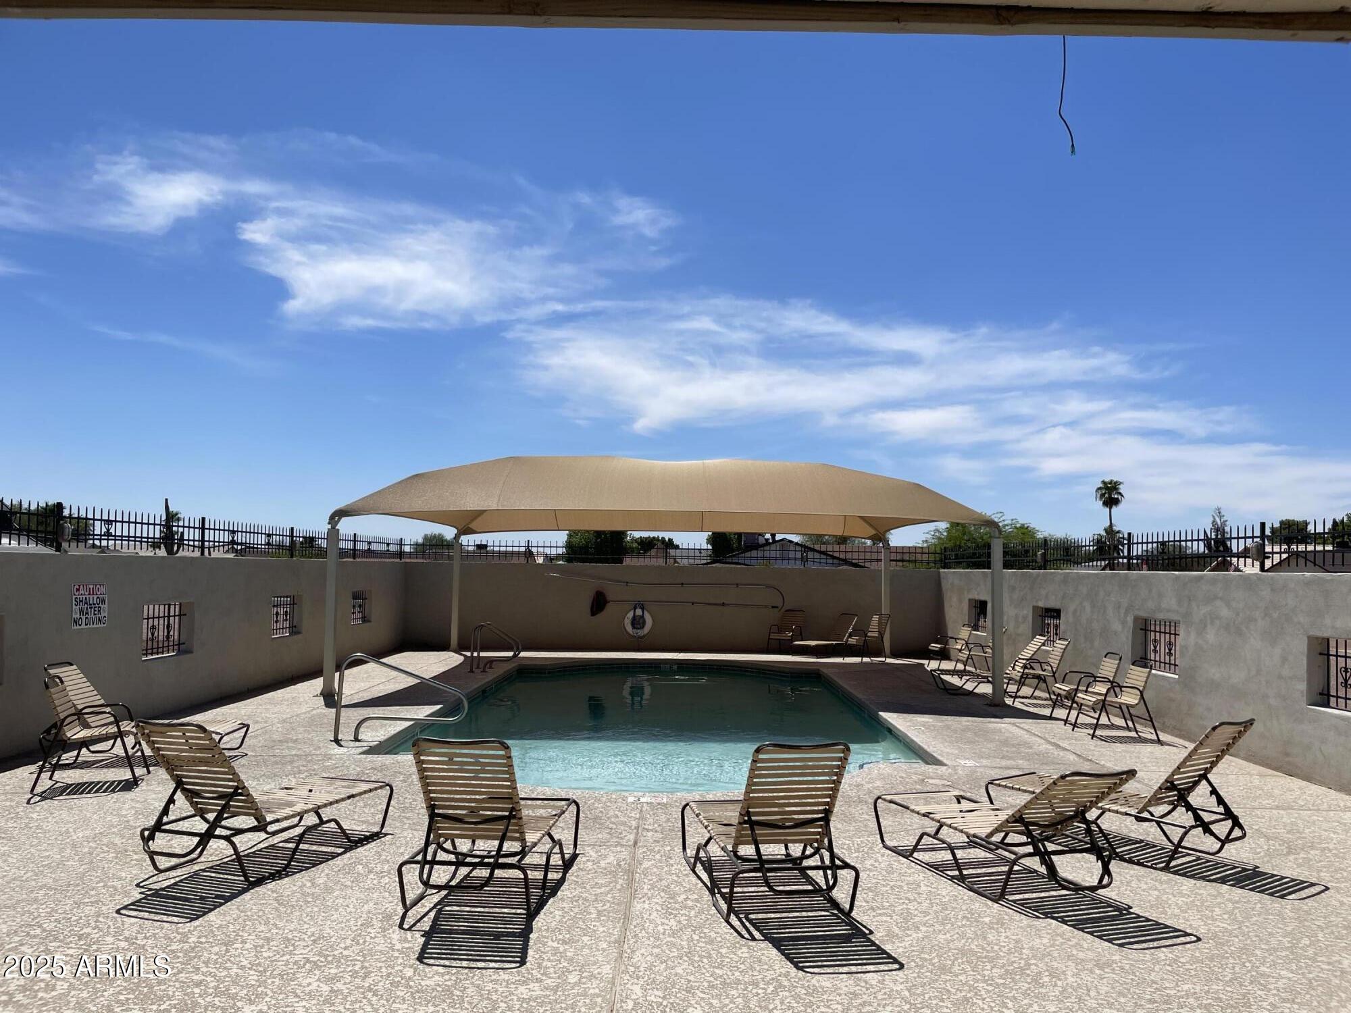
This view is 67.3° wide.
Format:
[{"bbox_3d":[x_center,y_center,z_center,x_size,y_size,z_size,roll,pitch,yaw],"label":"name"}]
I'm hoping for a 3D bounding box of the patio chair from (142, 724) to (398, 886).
[{"bbox_3d":[-2.472,1.667,6.213,0.670,0.905,1.602,0,-4,20],"label":"patio chair"}]

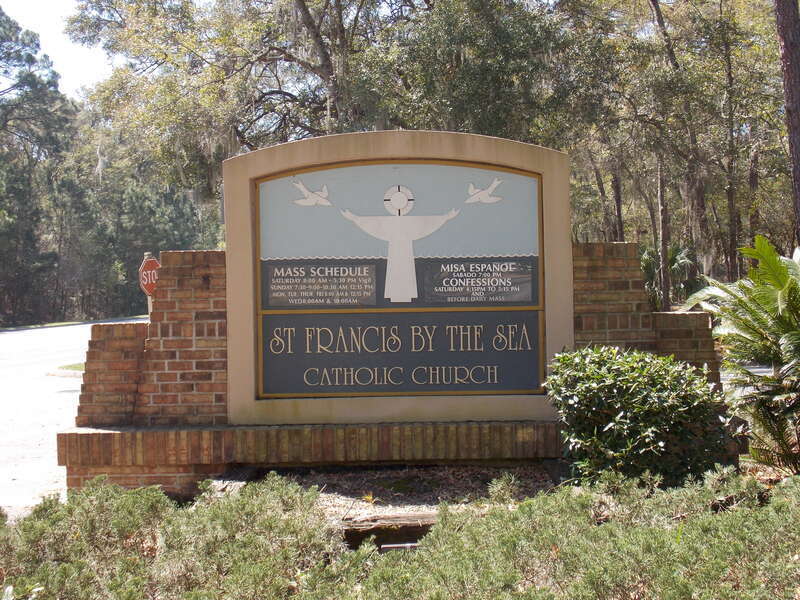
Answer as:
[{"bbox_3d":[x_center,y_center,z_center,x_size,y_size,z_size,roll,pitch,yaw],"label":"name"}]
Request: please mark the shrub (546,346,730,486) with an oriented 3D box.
[{"bbox_3d":[1.300,0.650,5.820,0.960,0.790,0.820,-1,0,3],"label":"shrub"}]

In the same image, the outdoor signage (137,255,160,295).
[{"bbox_3d":[-5.130,-0.465,22.000,0.060,0.780,0.760,-1,0,28],"label":"outdoor signage"}]

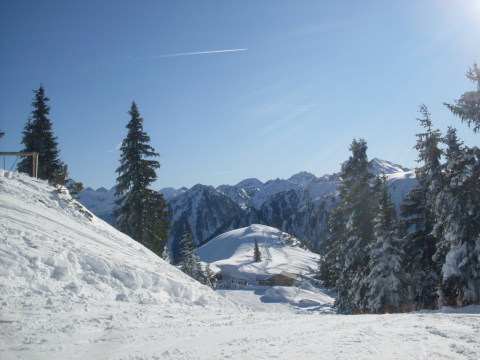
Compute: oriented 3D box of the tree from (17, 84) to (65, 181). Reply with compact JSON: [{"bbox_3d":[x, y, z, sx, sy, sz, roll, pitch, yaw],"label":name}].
[{"bbox_3d":[-11.679,-2.706,31.000,2.750,6.000,2.750,0,-2,0],"label":"tree"}]

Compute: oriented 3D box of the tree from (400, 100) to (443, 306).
[{"bbox_3d":[6.599,0.956,19.000,1.750,7.400,1.750,0,-2,0],"label":"tree"}]

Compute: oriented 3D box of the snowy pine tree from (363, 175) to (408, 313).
[{"bbox_3d":[4.833,2.109,17.500,1.600,4.600,1.600,0,-2,0],"label":"snowy pine tree"}]

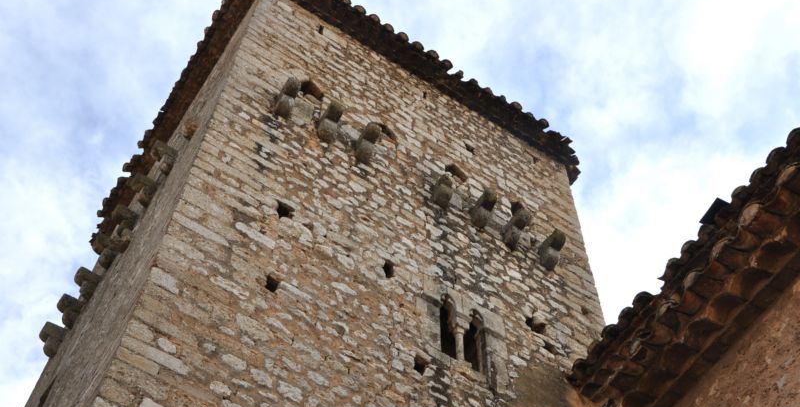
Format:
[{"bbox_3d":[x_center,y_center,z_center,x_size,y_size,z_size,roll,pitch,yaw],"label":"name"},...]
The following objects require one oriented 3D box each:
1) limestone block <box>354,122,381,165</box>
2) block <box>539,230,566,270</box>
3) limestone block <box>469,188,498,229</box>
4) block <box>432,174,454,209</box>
[{"bbox_3d":[-0.374,-0.711,12.718,0.185,0.440,0.318,30,-64,-14],"label":"limestone block"},{"bbox_3d":[1.932,0.590,13.490,0.188,0.447,0.320,30,-64,-14],"label":"block"},{"bbox_3d":[1.032,0.065,13.202,0.199,0.419,0.333,30,-64,-14],"label":"limestone block"},{"bbox_3d":[0.533,-0.140,13.055,0.191,0.427,0.205,30,-64,-14],"label":"block"}]

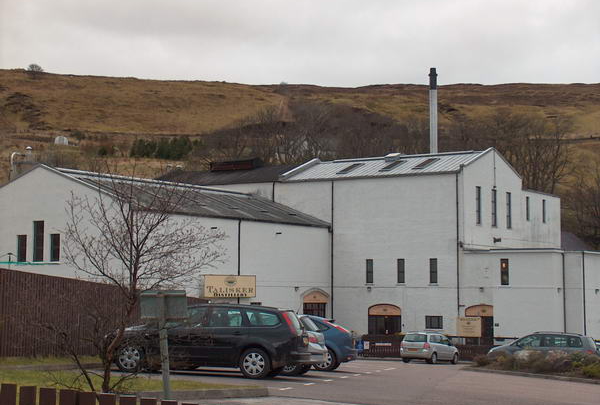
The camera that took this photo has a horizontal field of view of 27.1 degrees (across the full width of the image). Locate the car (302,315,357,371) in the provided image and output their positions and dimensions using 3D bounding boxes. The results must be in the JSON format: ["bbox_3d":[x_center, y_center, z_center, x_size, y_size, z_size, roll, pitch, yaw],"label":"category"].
[{"bbox_3d":[-0.605,3.787,34.100,4.340,1.490,1.840,1,-6,7],"label":"car"}]

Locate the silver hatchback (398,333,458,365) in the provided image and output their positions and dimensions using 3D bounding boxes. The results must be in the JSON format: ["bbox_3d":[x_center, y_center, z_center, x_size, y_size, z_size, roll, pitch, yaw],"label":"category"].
[{"bbox_3d":[7.083,7.840,67.000,1.800,1.640,4.450,-2,-7,31],"label":"silver hatchback"}]

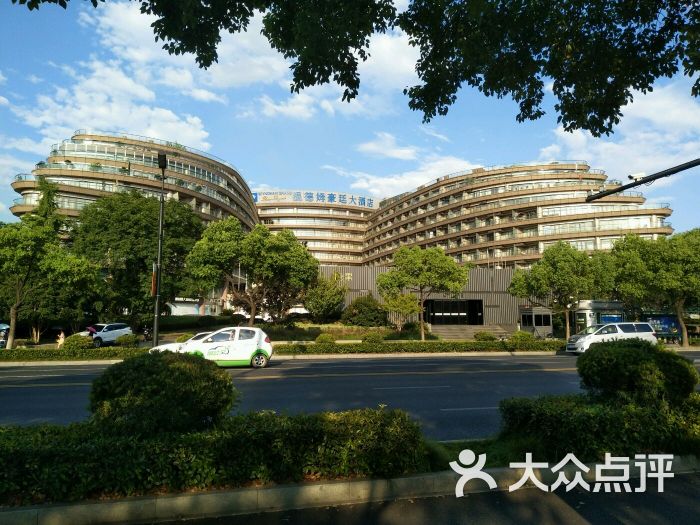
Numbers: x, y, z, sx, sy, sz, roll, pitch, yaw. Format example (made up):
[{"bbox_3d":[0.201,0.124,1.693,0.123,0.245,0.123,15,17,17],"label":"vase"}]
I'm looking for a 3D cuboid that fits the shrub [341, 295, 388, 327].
[{"bbox_3d":[1.209,3.997,43.839,4.002,2.658,3.700,0,-7,0],"label":"shrub"}]

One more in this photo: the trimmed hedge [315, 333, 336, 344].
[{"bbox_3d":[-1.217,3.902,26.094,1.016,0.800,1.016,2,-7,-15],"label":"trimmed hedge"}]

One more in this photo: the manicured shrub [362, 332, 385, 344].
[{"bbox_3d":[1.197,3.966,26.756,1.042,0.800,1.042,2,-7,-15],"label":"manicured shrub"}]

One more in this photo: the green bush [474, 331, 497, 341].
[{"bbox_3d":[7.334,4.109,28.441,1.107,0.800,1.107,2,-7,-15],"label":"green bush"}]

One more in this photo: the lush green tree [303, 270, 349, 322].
[{"bbox_3d":[-2.010,2.937,44.977,3.764,4.531,3.700,0,-7,0],"label":"lush green tree"}]

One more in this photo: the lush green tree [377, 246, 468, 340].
[{"bbox_3d":[4.233,2.065,30.949,5.269,6.074,5.160,0,-7,0],"label":"lush green tree"}]

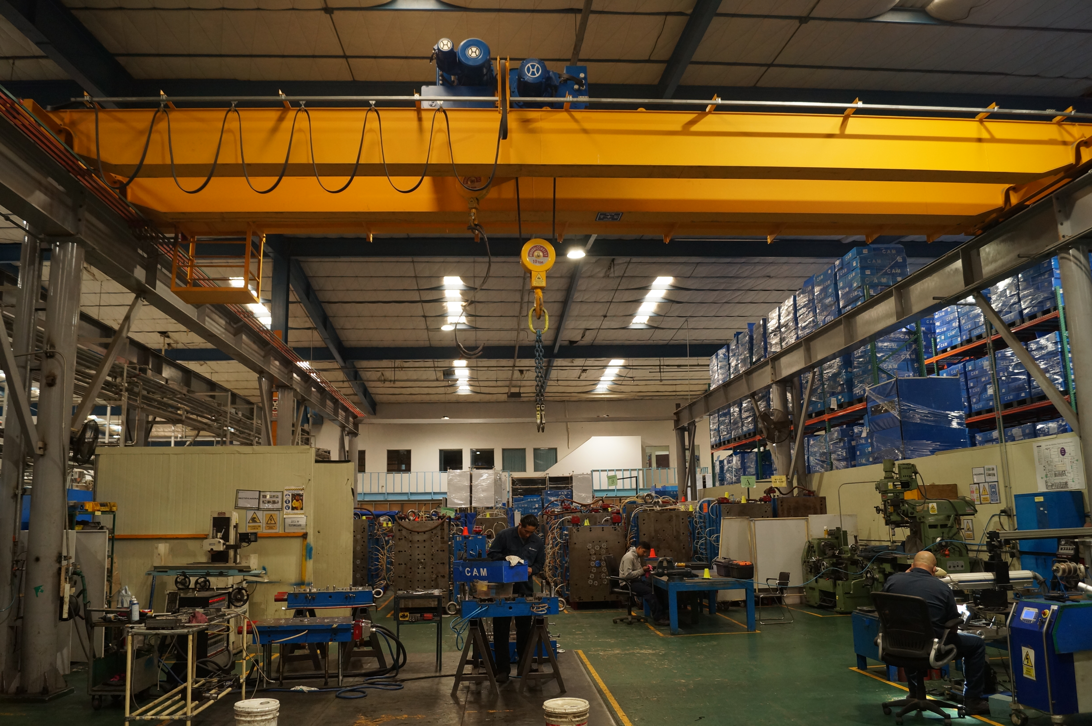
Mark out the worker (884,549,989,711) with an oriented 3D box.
[{"bbox_3d":[3.250,2.231,6.904,0.780,1.240,0.580,6,-12,-37],"label":"worker"}]

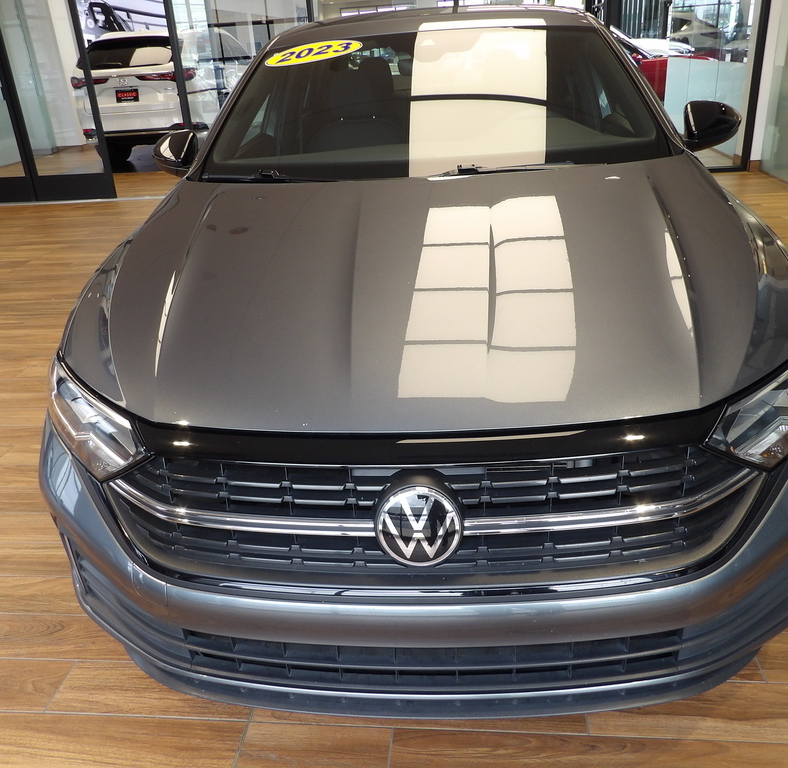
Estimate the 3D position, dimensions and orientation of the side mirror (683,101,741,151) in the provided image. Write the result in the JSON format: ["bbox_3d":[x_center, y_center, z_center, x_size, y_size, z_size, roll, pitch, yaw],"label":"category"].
[{"bbox_3d":[1.032,-0.848,2.326,0.200,0.155,0.160,-1,24,5],"label":"side mirror"}]

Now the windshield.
[{"bbox_3d":[0.120,-0.887,2.251,1.420,0.150,0.880,-1,53,5],"label":"windshield"}]

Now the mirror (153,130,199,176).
[{"bbox_3d":[-0.750,-0.802,2.490,0.200,0.155,0.160,-1,24,5],"label":"mirror"}]

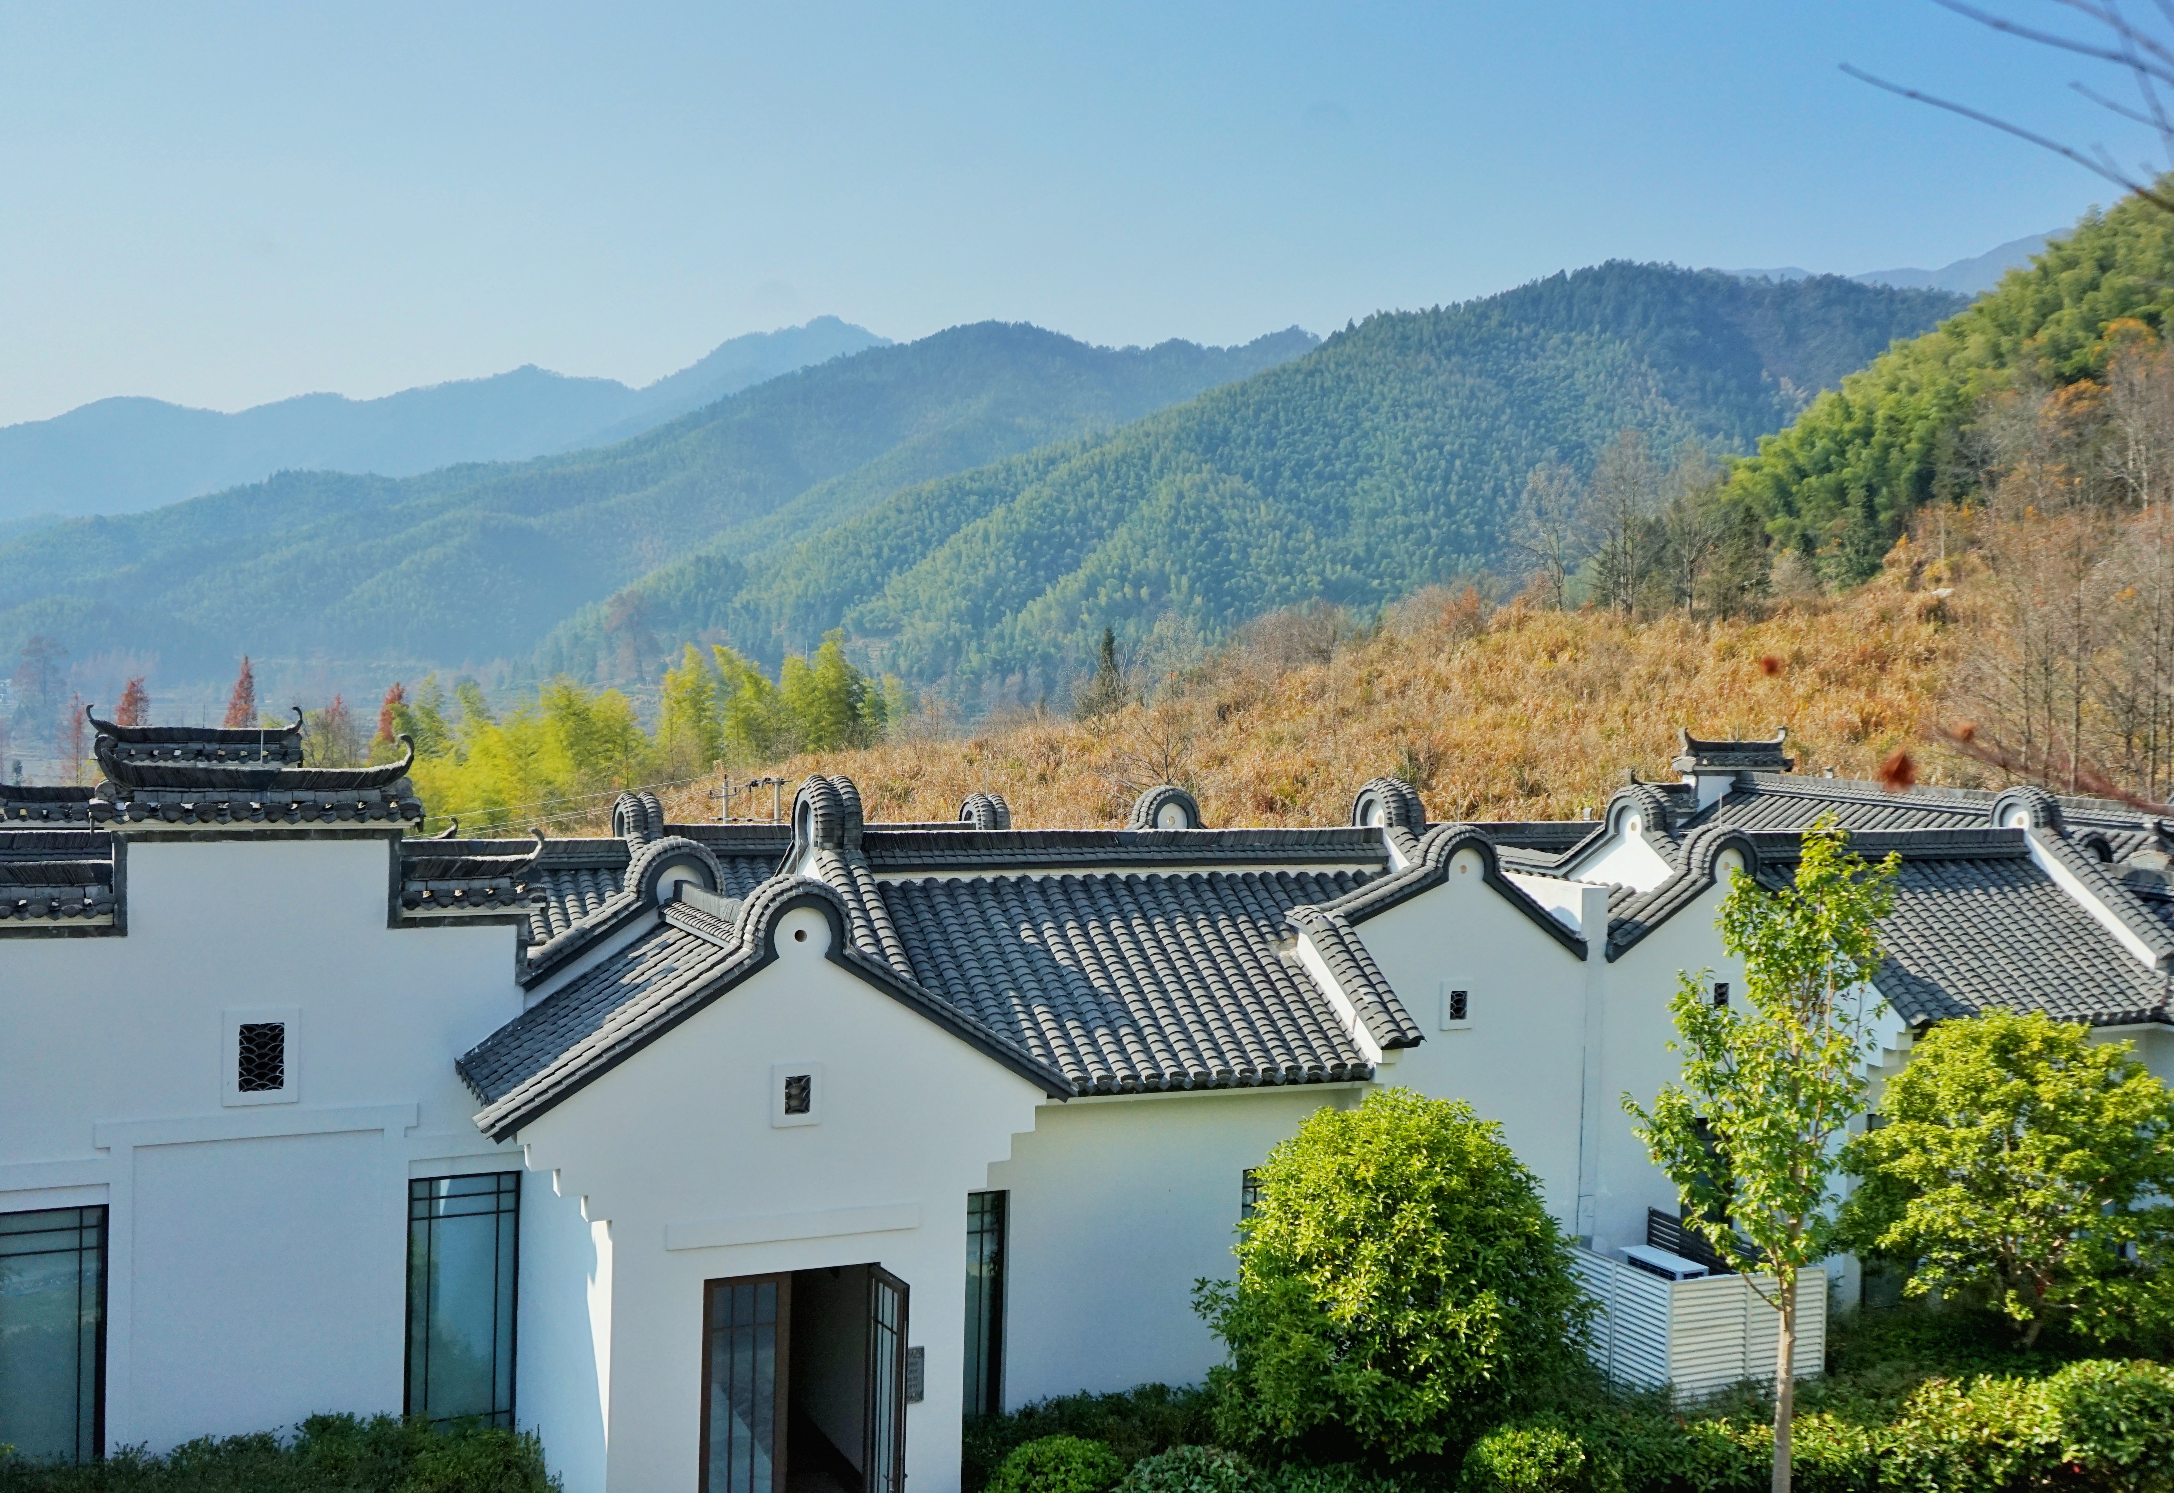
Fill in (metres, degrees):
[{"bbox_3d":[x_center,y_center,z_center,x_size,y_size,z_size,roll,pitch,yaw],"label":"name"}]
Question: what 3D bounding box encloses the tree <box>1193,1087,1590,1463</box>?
[{"bbox_3d":[2.602,4.414,17.200,3.200,3.150,3.100,2,1,9],"label":"tree"}]

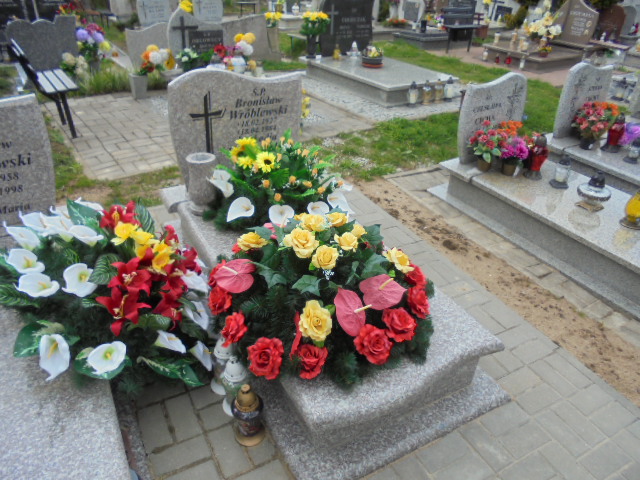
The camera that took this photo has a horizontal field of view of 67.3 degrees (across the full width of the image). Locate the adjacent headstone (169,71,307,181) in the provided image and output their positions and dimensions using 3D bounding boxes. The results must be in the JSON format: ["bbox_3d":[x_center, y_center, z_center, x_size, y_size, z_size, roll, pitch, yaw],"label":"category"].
[{"bbox_3d":[-0.470,-0.659,2.858,0.780,0.685,0.080,-14,35,-25],"label":"adjacent headstone"}]

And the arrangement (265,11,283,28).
[{"bbox_3d":[-0.687,-3.257,7.100,0.240,0.240,0.220,-14,35,-25],"label":"arrangement"}]

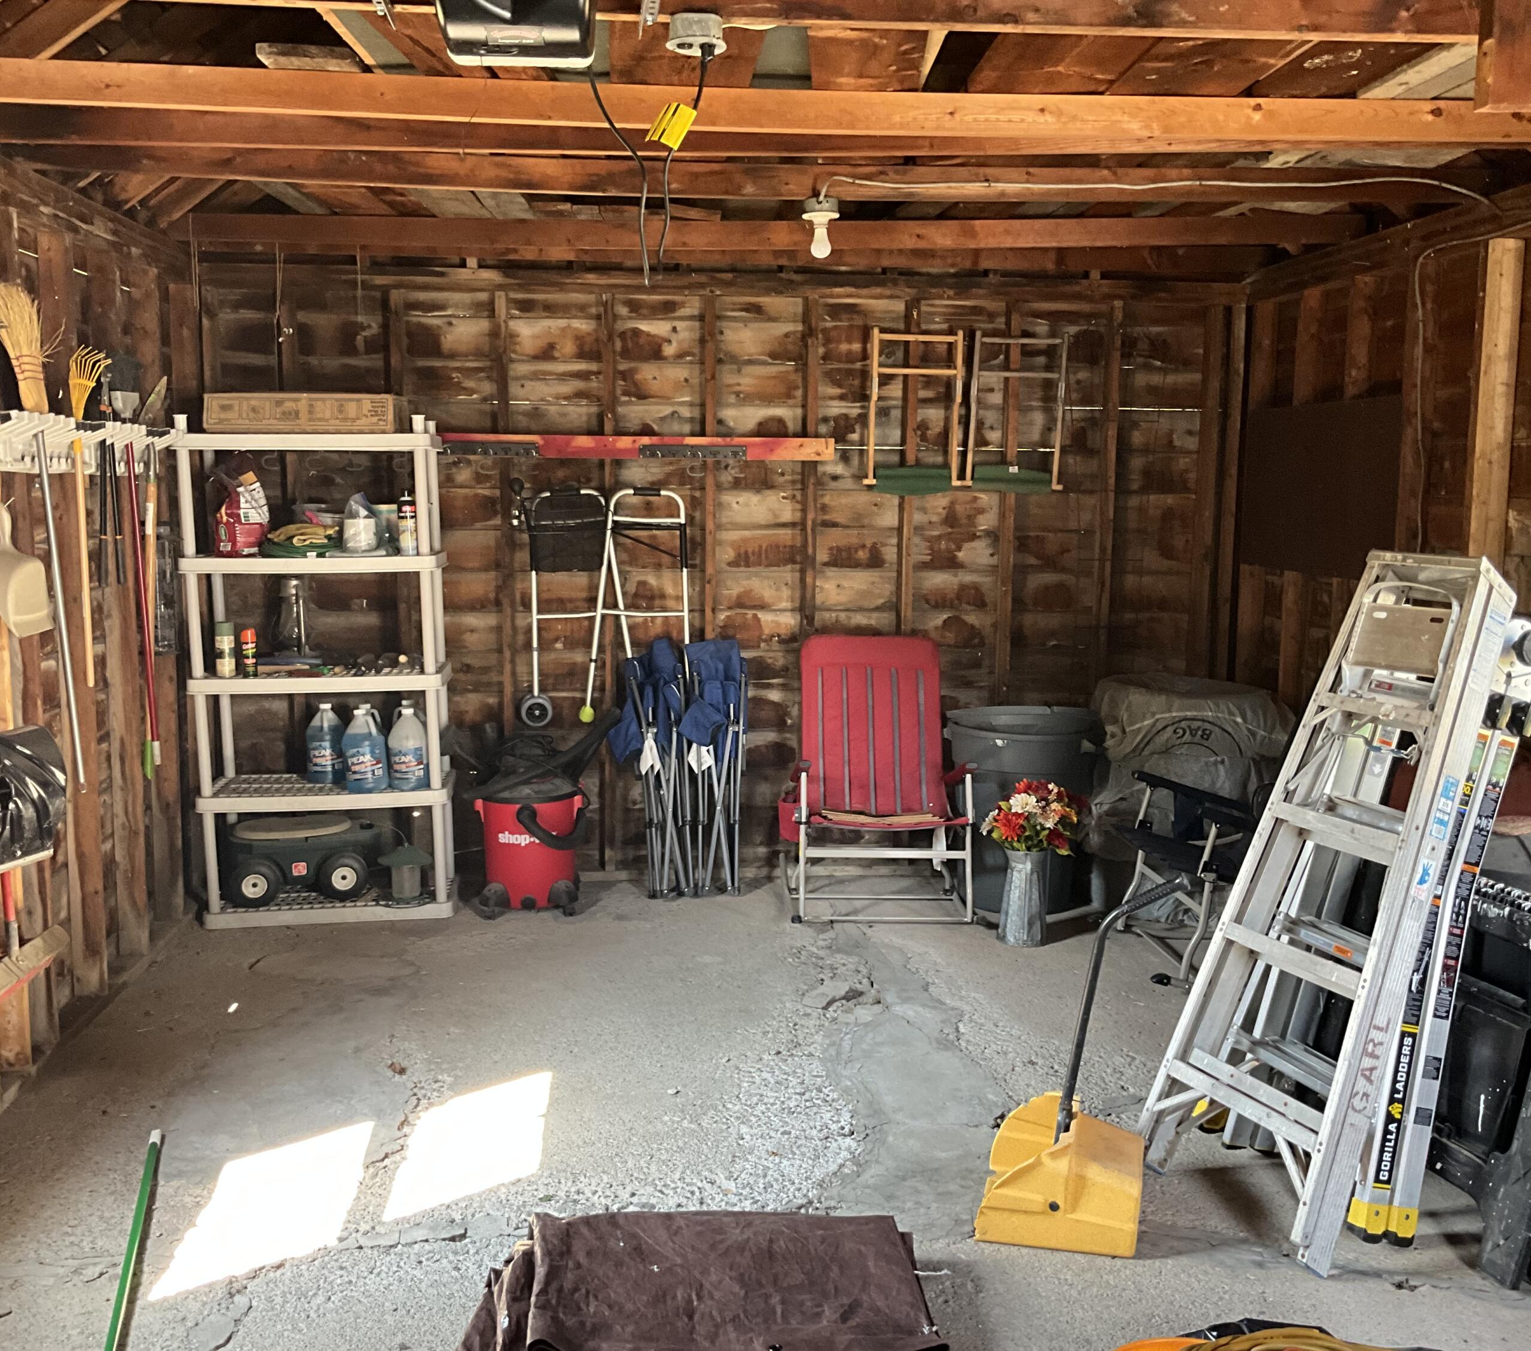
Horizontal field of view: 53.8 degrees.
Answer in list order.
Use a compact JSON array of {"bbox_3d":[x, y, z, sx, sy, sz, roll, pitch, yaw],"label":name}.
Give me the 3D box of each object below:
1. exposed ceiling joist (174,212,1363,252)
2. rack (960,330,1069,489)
[{"bbox_3d":[-0.023,-1.575,5.360,4.250,0.105,0.045,0,8,1],"label":"exposed ceiling joist"},{"bbox_3d":[0.988,-1.053,5.948,0.410,0.610,0.120,0,8,-3],"label":"rack"}]

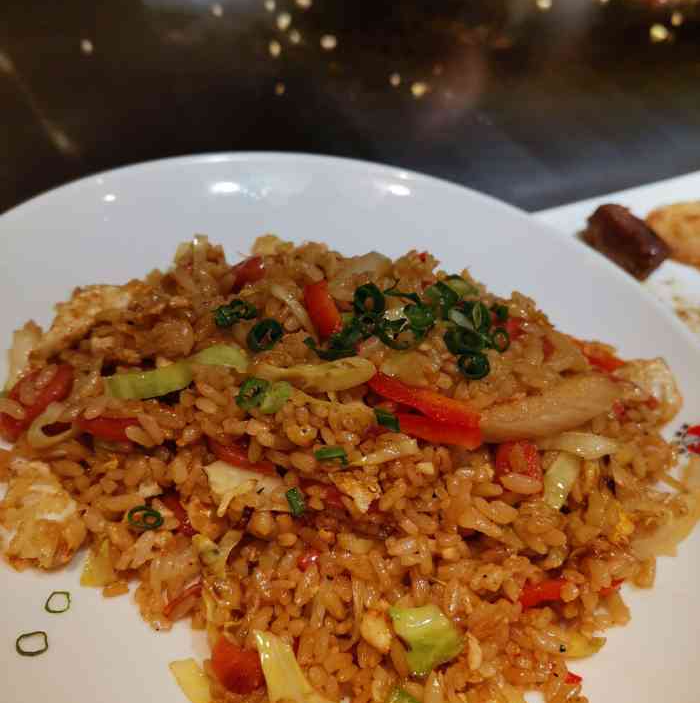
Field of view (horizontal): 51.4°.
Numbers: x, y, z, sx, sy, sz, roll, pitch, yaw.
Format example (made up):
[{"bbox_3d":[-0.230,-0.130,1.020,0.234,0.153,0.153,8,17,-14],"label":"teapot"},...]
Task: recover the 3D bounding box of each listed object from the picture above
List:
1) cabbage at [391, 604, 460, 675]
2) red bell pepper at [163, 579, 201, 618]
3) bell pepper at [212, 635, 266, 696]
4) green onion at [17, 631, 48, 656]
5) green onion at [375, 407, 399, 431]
[{"bbox_3d":[0.018,0.069,0.173,0.016,0.009,0.013,3,42,-9],"label":"cabbage"},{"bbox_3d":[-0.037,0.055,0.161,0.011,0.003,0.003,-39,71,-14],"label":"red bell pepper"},{"bbox_3d":[-0.024,0.066,0.154,0.011,0.010,0.007,9,42,0],"label":"bell pepper"},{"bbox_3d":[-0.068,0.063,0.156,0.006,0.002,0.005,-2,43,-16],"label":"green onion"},{"bbox_3d":[0.010,0.018,0.190,0.008,0.004,0.004,30,44,21],"label":"green onion"}]

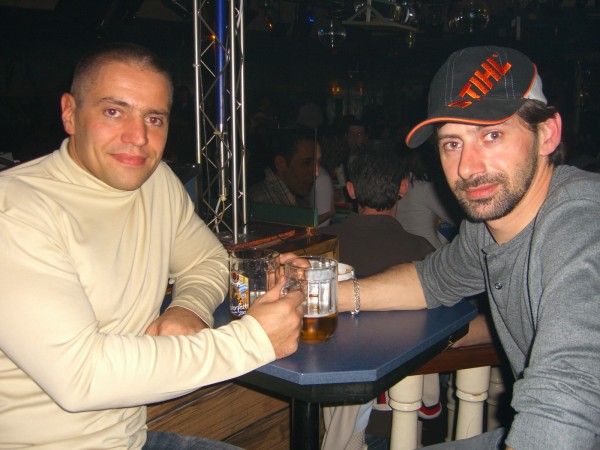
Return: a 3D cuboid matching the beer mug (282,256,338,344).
[{"bbox_3d":[0.009,0.132,1.116,0.089,0.132,0.131,7,12,34],"label":"beer mug"}]

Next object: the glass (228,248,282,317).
[{"bbox_3d":[-0.061,0.117,1.205,0.131,0.132,0.089,-3,10,-15],"label":"glass"}]

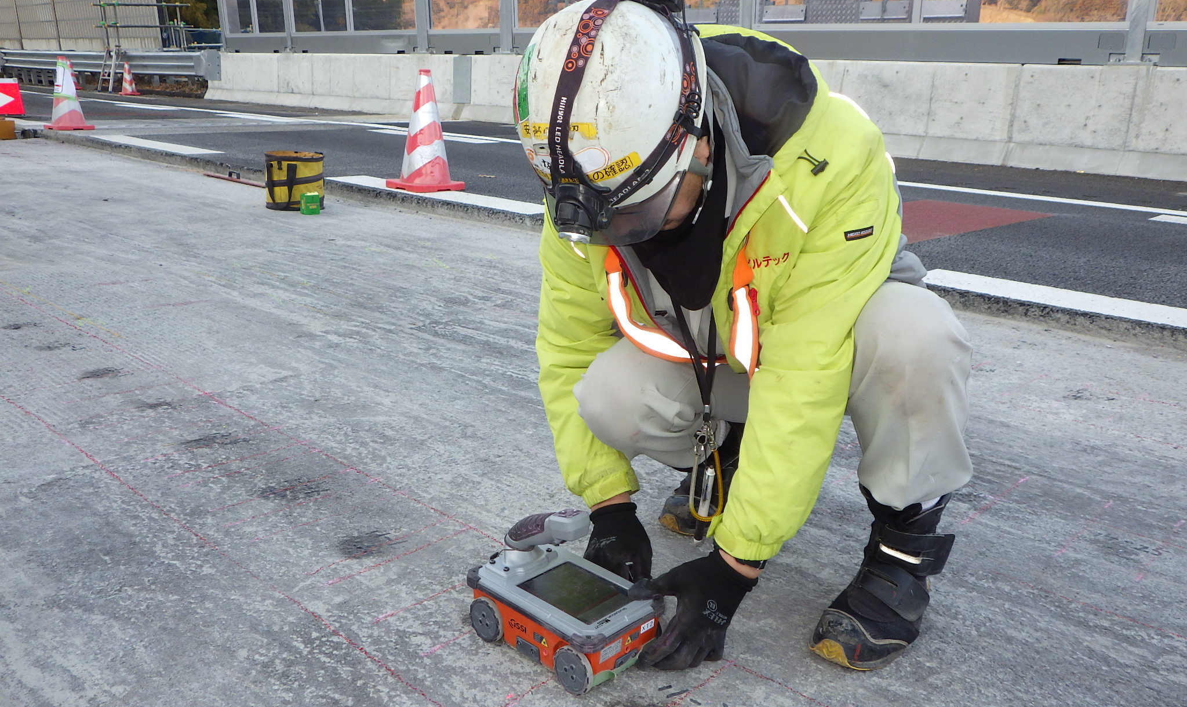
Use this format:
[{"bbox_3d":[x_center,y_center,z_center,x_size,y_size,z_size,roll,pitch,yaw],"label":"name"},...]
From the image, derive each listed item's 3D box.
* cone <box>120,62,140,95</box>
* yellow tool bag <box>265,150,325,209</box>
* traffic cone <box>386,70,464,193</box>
[{"bbox_3d":[-10.167,-6.011,20.985,0.360,0.700,0.360,-7,18,-29],"label":"cone"},{"bbox_3d":[-1.674,-0.966,5.365,0.315,0.295,0.315,5,16,10],"label":"yellow tool bag"},{"bbox_3d":[-1.009,-1.345,5.783,0.360,0.700,0.360,15,20,39],"label":"traffic cone"}]

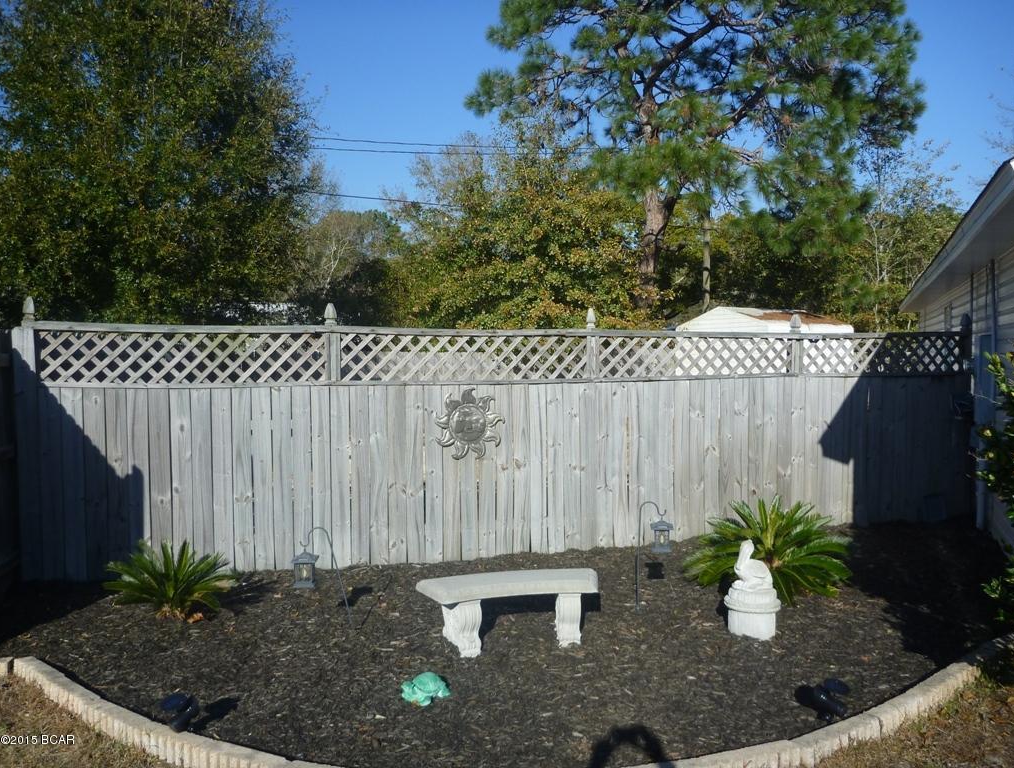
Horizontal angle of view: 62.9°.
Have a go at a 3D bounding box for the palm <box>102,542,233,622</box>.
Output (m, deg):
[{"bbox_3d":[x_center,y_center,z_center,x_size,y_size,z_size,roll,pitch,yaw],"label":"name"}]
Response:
[{"bbox_3d":[-2.150,1.210,5.250,0.810,0.480,0.790,-1,3,-11],"label":"palm"}]

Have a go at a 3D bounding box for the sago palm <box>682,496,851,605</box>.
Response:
[{"bbox_3d":[1.850,1.130,5.880,1.200,0.650,1.150,-1,3,-11],"label":"sago palm"}]

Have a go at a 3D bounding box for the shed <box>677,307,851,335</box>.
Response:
[{"bbox_3d":[4.700,-0.185,15.200,2.450,2.360,2.350,-2,3,-35],"label":"shed"}]

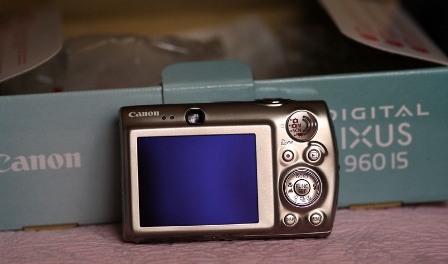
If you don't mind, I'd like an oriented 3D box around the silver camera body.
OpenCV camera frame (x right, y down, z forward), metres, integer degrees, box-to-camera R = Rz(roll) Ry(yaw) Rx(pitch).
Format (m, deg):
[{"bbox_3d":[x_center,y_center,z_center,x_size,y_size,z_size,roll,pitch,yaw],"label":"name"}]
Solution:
[{"bbox_3d":[0.003,0.018,0.866,0.097,0.060,0.027,-2,-2,-2],"label":"silver camera body"}]

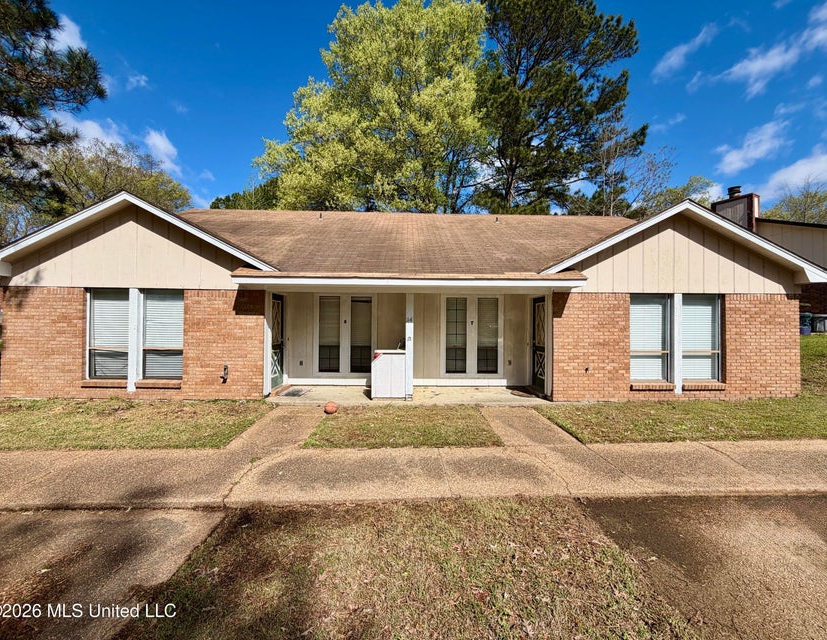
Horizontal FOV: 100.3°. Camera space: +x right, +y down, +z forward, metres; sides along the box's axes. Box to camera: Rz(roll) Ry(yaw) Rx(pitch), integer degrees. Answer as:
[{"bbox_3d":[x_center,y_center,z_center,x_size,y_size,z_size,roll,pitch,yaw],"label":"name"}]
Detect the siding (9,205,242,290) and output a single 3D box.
[{"bbox_3d":[-5.416,-1.388,6.664,4.689,1.615,0.120,0,-1,-1],"label":"siding"}]

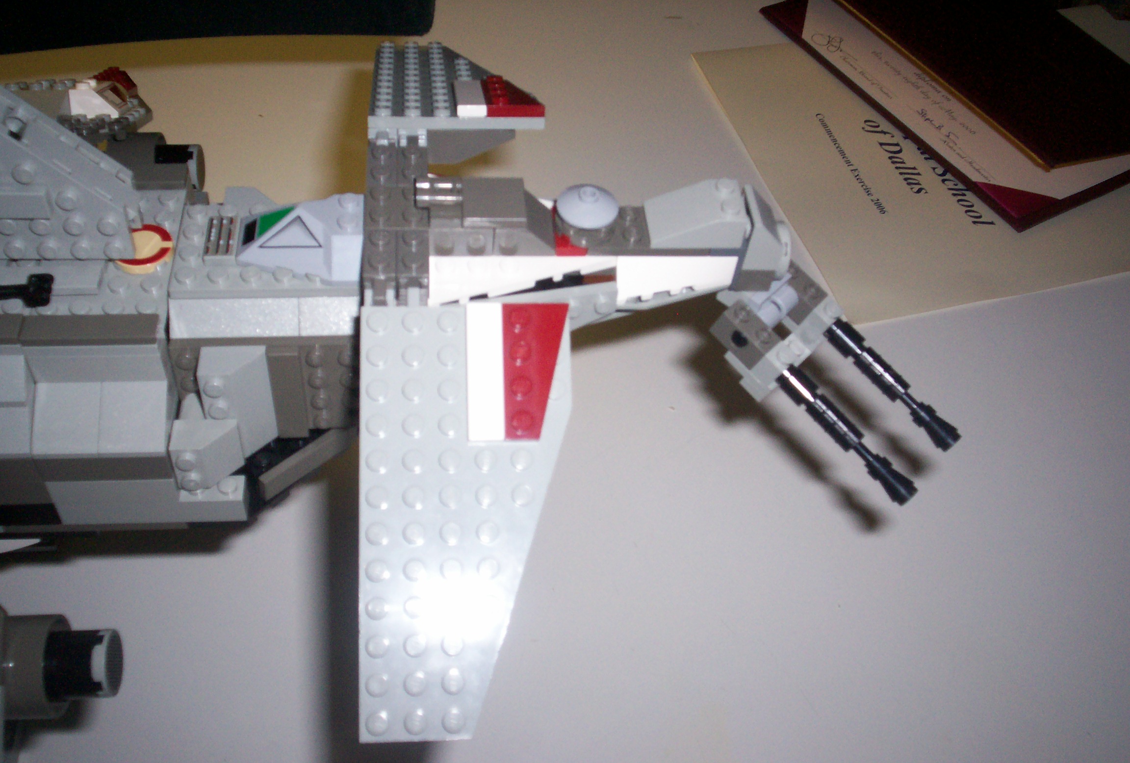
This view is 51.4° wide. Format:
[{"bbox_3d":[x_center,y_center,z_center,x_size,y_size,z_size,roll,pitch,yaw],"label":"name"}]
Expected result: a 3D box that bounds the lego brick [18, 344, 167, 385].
[{"bbox_3d":[-0.115,-0.007,0.291,0.032,0.013,0.008,-1,49,-6],"label":"lego brick"}]

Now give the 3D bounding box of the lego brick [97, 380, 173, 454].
[{"bbox_3d":[-0.107,0.007,0.294,0.016,0.010,0.023,-1,49,-6],"label":"lego brick"}]

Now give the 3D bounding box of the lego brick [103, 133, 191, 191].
[{"bbox_3d":[-0.114,-0.058,0.318,0.026,0.007,0.015,-1,51,-6],"label":"lego brick"}]

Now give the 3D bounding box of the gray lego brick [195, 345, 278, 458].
[{"bbox_3d":[-0.085,0.007,0.305,0.016,0.032,0.011,-1,44,-7],"label":"gray lego brick"}]

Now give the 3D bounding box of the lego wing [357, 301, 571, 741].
[{"bbox_3d":[-0.021,0.030,0.261,0.048,0.008,0.096,0,78,-9],"label":"lego wing"}]

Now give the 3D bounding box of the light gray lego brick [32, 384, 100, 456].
[{"bbox_3d":[-0.123,0.007,0.292,0.016,0.010,0.023,-1,49,-6],"label":"light gray lego brick"}]

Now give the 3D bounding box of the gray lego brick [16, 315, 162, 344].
[{"bbox_3d":[-0.113,-0.012,0.280,0.032,0.004,0.008,-1,51,-6],"label":"gray lego brick"}]

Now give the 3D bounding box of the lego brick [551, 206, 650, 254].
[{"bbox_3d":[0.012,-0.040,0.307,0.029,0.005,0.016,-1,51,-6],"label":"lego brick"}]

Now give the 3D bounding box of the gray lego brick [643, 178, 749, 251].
[{"bbox_3d":[0.033,-0.044,0.304,0.024,0.011,0.016,-1,51,-6],"label":"gray lego brick"}]

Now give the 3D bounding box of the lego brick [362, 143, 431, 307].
[{"bbox_3d":[-0.042,-0.042,0.295,0.016,0.005,0.056,-1,51,-6],"label":"lego brick"}]

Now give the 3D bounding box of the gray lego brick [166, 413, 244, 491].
[{"bbox_3d":[-0.092,0.019,0.302,0.016,0.016,0.011,-1,49,-6],"label":"gray lego brick"}]

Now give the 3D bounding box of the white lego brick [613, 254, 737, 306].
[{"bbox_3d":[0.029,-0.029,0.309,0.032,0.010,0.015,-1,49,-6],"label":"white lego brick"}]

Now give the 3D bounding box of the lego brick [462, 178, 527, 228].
[{"bbox_3d":[-0.018,-0.045,0.297,0.016,0.004,0.016,-1,51,-6],"label":"lego brick"}]

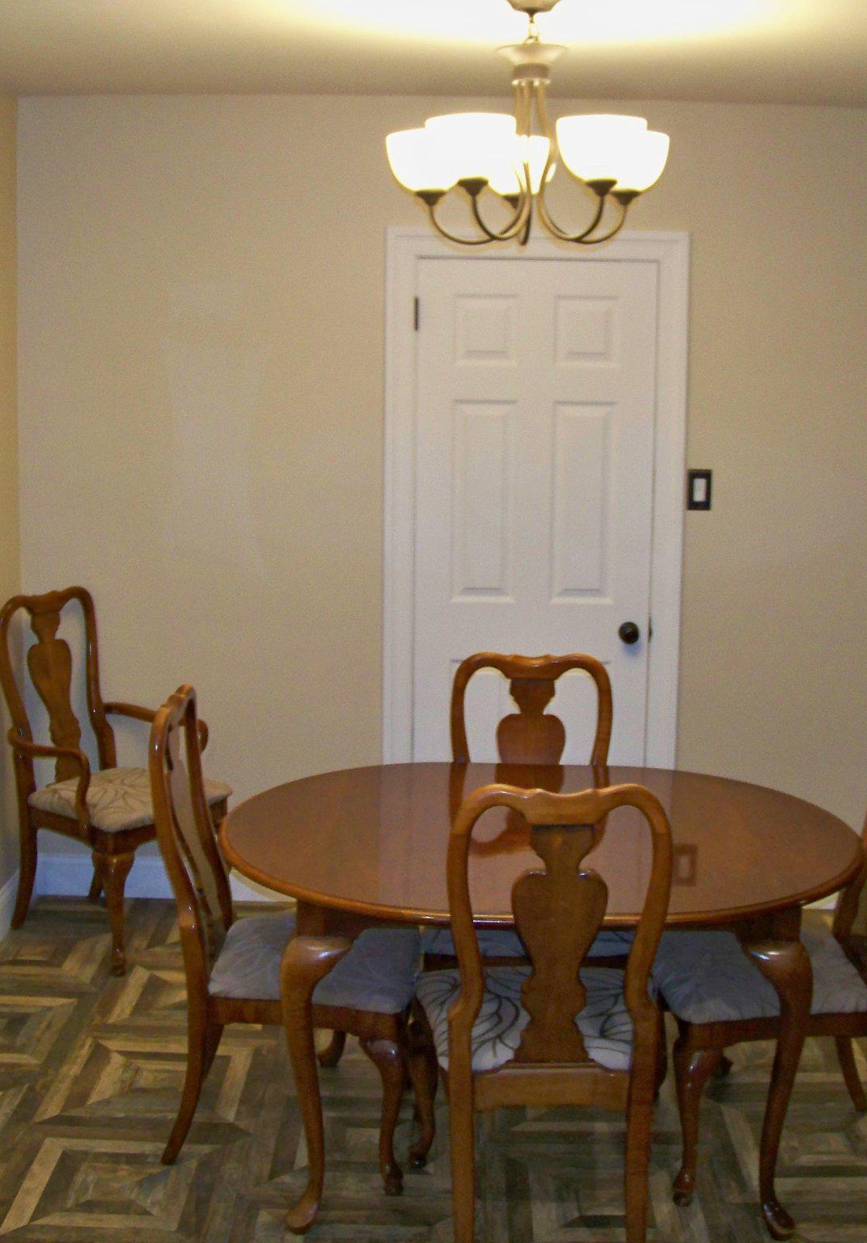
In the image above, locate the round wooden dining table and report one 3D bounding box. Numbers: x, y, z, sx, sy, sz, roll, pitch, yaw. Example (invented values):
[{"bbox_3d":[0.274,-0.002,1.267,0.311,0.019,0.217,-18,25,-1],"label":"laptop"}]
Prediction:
[{"bbox_3d":[0.212,0.787,3.355,1.310,0.745,1.056,1,10,1],"label":"round wooden dining table"}]

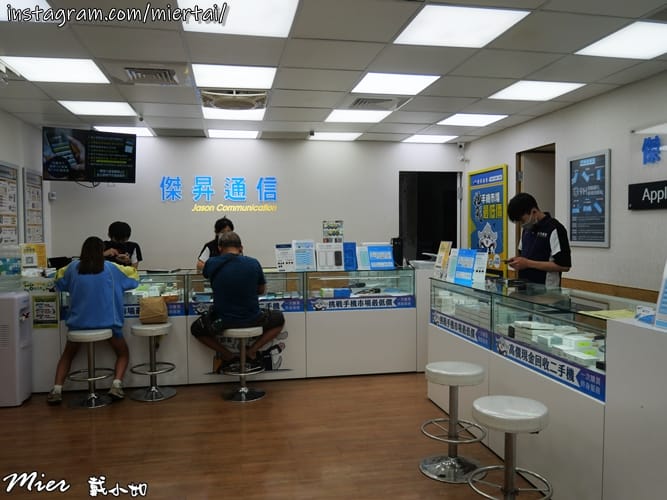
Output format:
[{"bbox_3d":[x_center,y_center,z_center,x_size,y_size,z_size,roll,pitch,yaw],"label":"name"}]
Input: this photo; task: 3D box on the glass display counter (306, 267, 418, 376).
[{"bbox_3d":[0.244,0.753,5.479,1.155,1.091,0.550,-1,2,-9],"label":"glass display counter"}]

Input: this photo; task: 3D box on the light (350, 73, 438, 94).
[{"bbox_3d":[0.484,-1.330,3.992,0.582,0.060,0.546,-1,3,-11],"label":"light"}]

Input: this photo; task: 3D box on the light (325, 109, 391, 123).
[{"bbox_3d":[0.253,-1.376,5.122,0.607,0.060,0.533,-1,3,-11],"label":"light"}]

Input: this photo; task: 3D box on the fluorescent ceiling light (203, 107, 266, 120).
[{"bbox_3d":[-0.944,-1.328,4.804,0.580,0.050,0.560,-1,3,-11],"label":"fluorescent ceiling light"}]

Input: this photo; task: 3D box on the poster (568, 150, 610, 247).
[{"bbox_3d":[2.192,-0.422,4.304,0.030,0.800,0.520,-1,3,-11],"label":"poster"}]

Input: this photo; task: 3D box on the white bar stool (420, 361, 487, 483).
[{"bbox_3d":[0.696,0.970,2.891,0.415,0.590,0.415,-1,3,-11],"label":"white bar stool"}]

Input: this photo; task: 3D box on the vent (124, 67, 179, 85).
[{"bbox_3d":[-1.327,-1.275,3.693,0.380,0.060,0.380,-1,3,-11],"label":"vent"}]

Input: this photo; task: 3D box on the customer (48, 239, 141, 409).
[{"bbox_3d":[-2.010,0.564,4.192,0.700,1.340,0.600,-1,3,-11],"label":"customer"}]

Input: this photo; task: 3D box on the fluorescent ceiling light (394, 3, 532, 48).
[{"bbox_3d":[0.711,-1.283,2.877,0.599,0.060,0.550,-1,3,-11],"label":"fluorescent ceiling light"}]

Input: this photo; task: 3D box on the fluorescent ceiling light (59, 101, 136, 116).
[{"bbox_3d":[-2.121,-1.302,4.561,0.580,0.050,0.560,-1,3,-11],"label":"fluorescent ceiling light"}]

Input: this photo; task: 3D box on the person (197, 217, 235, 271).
[{"bbox_3d":[-1.099,0.420,5.085,0.520,1.476,0.420,-1,3,-11],"label":"person"}]

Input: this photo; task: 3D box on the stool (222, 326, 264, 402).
[{"bbox_3d":[-0.831,1.031,4.623,0.420,0.626,0.420,-1,2,-9],"label":"stool"}]

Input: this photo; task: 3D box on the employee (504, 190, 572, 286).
[{"bbox_3d":[1.509,0.398,3.658,0.460,1.640,0.500,-2,3,-25],"label":"employee"}]

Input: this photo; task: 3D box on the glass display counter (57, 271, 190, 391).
[{"bbox_3d":[-2.062,0.789,5.100,1.133,1.091,0.550,-1,2,-9],"label":"glass display counter"}]

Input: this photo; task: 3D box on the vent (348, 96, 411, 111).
[{"bbox_3d":[0.387,-1.327,4.457,0.530,0.050,0.510,-1,3,-11],"label":"vent"}]

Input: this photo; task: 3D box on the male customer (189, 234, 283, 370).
[{"bbox_3d":[-0.900,0.481,4.706,0.877,1.310,0.670,-1,2,-9],"label":"male customer"}]

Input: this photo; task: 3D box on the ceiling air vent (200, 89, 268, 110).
[{"bbox_3d":[-0.851,-1.290,4.319,0.570,0.090,0.540,-1,3,-11],"label":"ceiling air vent"}]

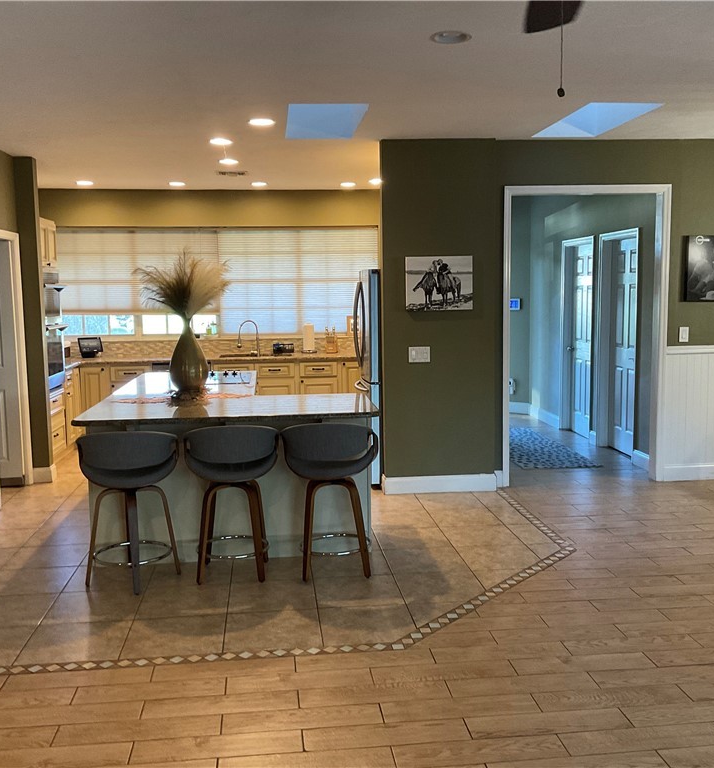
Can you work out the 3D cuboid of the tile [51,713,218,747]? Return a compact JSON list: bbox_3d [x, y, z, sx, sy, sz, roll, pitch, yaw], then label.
[{"bbox_3d":[-0.813,1.297,3.204,0.606,0.011,0.153,-2,7,-6],"label":"tile"}]

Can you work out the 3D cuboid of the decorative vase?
[{"bbox_3d":[-1.145,-0.172,5.788,0.255,0.522,0.255,-2,6,-6],"label":"decorative vase"}]

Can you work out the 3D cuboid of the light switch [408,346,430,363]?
[{"bbox_3d":[0.490,-0.227,6.690,0.164,0.120,0.012,-2,6,-6],"label":"light switch"}]

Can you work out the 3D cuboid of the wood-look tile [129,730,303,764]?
[{"bbox_3d":[-0.494,1.296,3.057,0.602,0.010,0.154,-2,6,-6],"label":"wood-look tile"}]

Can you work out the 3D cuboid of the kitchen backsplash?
[{"bbox_3d":[-1.625,-0.410,9.669,3.300,0.190,0.020,-2,6,-6],"label":"kitchen backsplash"}]

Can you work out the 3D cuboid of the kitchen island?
[{"bbox_3d":[-0.870,0.486,6.340,1.730,0.914,2.820,-2,6,-6],"label":"kitchen island"}]

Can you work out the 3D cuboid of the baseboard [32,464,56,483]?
[{"bbox_3d":[-2.718,0.778,7.482,0.165,0.138,0.200,-2,6,-6],"label":"baseboard"}]

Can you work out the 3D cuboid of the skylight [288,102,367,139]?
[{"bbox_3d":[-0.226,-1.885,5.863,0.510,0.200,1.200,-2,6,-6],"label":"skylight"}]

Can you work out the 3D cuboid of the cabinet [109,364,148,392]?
[{"bbox_3d":[-2.421,0.199,9.370,0.450,0.880,0.600,-2,6,-6],"label":"cabinet"}]

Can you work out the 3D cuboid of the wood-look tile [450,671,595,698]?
[{"bbox_3d":[0.674,1.233,3.505,0.607,0.010,0.153,-2,6,-6],"label":"wood-look tile"}]

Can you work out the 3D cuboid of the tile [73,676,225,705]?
[{"bbox_3d":[-0.845,1.262,3.514,0.606,0.011,0.153,-2,7,-6],"label":"tile"}]

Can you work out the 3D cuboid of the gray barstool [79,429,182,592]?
[{"bbox_3d":[-1.264,0.665,4.792,0.550,0.897,0.510,-3,7,-18],"label":"gray barstool"}]

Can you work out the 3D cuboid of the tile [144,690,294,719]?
[{"bbox_3d":[-0.531,1.263,3.366,0.602,0.010,0.154,-2,6,-6],"label":"tile"}]

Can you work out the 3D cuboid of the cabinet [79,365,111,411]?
[{"bbox_3d":[-2.758,0.207,9.308,0.350,0.870,0.600,-2,6,-6],"label":"cabinet"}]

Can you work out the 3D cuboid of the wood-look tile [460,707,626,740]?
[{"bbox_3d":[0.714,1.272,3.211,0.606,0.011,0.153,-2,7,-6],"label":"wood-look tile"}]

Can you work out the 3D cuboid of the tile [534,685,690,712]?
[{"bbox_3d":[0.999,1.237,3.366,0.602,0.010,0.154,-2,6,-6],"label":"tile"}]

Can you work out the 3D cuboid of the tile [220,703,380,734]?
[{"bbox_3d":[-0.205,1.275,3.254,0.607,0.010,0.153,-2,6,-6],"label":"tile"}]

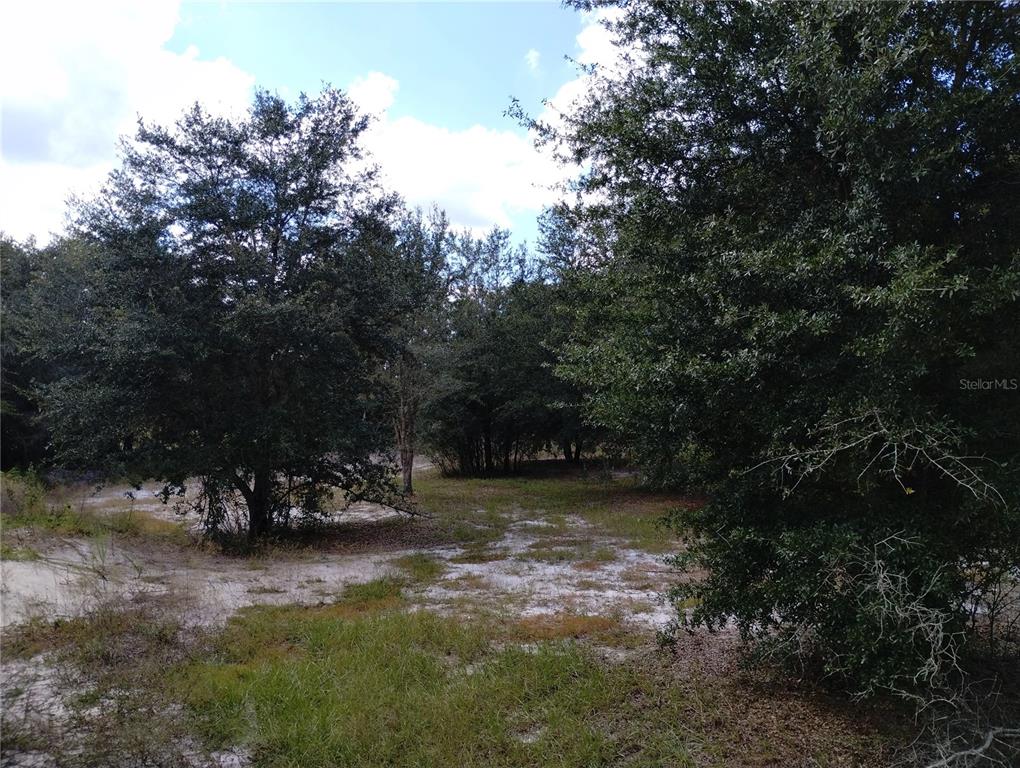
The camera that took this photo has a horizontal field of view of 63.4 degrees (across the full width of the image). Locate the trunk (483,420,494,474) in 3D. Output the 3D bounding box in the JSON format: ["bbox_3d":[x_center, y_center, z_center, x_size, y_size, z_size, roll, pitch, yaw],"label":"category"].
[{"bbox_3d":[-0.560,1.650,21.500,0.300,1.300,0.300,0,-2,0],"label":"trunk"}]

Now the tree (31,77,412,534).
[{"bbox_3d":[-4.070,-0.980,11.700,5.200,6.300,4.900,0,-2,0],"label":"tree"}]

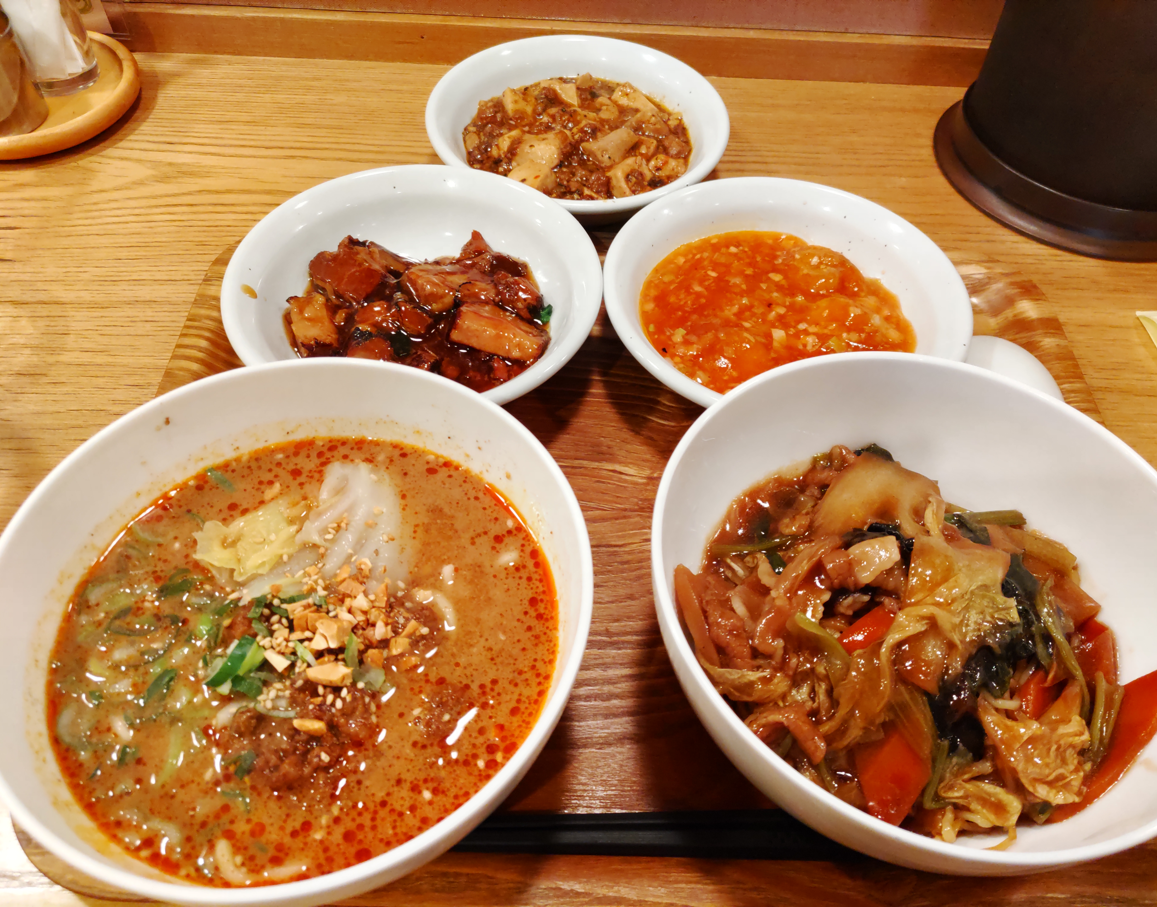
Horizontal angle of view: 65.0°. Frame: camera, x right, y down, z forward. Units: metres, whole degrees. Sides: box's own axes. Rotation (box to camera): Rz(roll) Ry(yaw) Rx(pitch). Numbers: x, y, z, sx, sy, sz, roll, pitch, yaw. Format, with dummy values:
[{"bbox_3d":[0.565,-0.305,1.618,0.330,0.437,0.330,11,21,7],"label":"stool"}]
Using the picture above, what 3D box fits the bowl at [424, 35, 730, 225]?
[{"bbox_3d":[0.000,-0.161,0.480,0.155,0.045,0.155,1,53,-2],"label":"bowl"}]

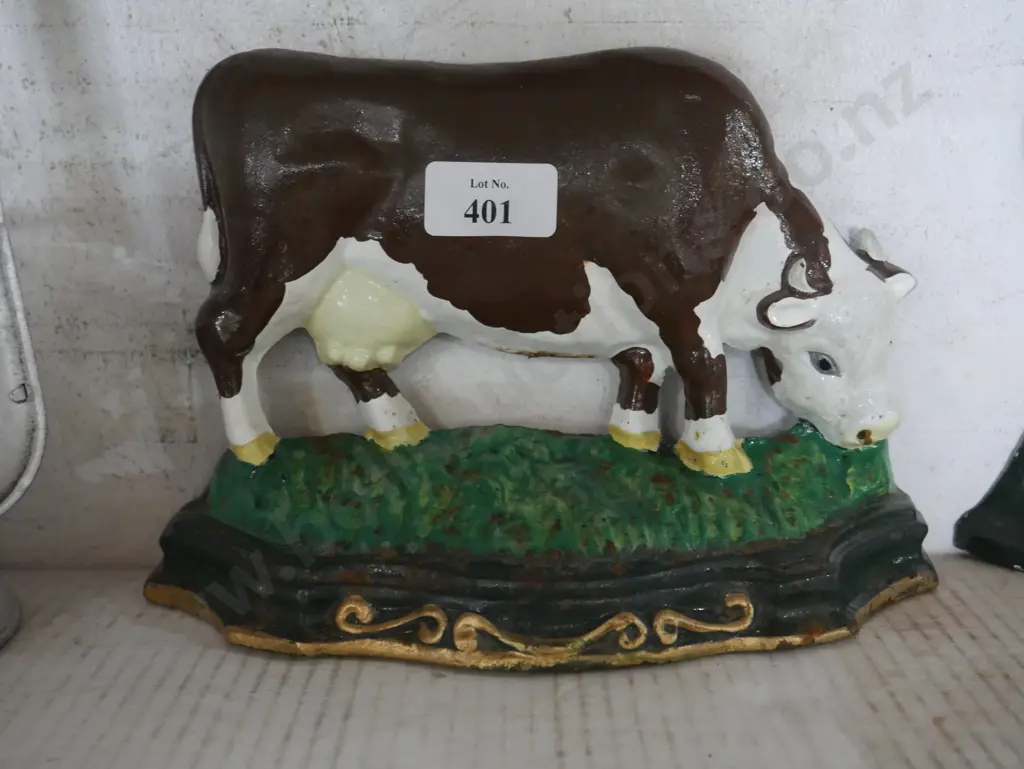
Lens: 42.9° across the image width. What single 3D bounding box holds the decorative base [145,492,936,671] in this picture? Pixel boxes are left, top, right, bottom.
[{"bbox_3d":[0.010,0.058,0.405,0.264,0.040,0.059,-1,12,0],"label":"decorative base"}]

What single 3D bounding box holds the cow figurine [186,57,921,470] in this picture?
[{"bbox_3d":[0.016,-0.035,0.395,0.221,0.130,0.040,-1,12,0],"label":"cow figurine"}]

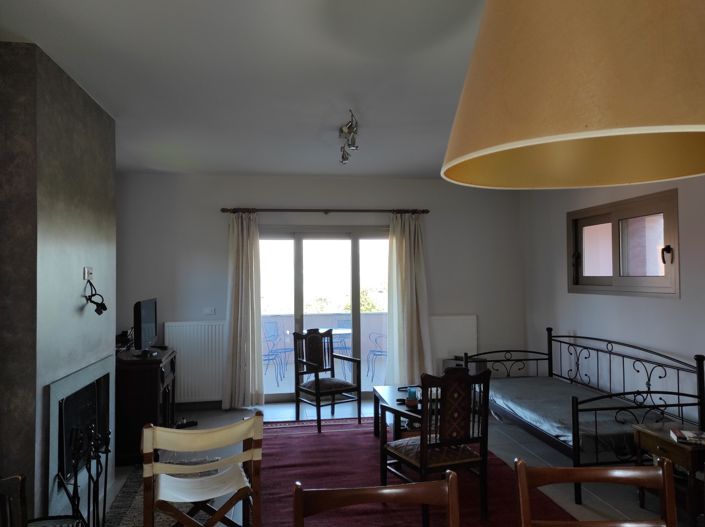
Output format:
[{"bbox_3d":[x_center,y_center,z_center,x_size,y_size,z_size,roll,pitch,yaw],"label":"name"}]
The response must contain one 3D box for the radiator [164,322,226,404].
[{"bbox_3d":[-1.765,1.122,5.812,0.702,0.915,0.112,0,-2,-8],"label":"radiator"}]

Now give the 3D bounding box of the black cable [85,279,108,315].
[{"bbox_3d":[-1.698,0.229,3.369,0.102,0.239,0.203,0,-2,-8],"label":"black cable"}]

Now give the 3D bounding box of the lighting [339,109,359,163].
[{"bbox_3d":[-0.031,-1.011,4.135,0.152,0.213,0.864,-1,-1,-3],"label":"lighting"}]

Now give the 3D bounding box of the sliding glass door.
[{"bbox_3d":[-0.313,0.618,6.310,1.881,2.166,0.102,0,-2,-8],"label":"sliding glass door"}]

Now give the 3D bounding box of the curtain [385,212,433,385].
[{"bbox_3d":[0.666,0.523,6.126,0.630,2.277,0.152,0,-2,-8],"label":"curtain"}]

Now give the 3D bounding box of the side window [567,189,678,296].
[{"bbox_3d":[2.424,-0.128,4.645,0.102,0.849,1.510,0,-2,-8],"label":"side window"}]

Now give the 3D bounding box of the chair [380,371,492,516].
[{"bbox_3d":[0.544,1.126,3.320,0.534,0.959,0.553,0,-2,-22],"label":"chair"}]

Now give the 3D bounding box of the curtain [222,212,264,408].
[{"bbox_3d":[-1.256,0.538,5.846,0.498,2.277,0.152,0,-2,-8],"label":"curtain"}]

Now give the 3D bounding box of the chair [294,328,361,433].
[{"bbox_3d":[-0.273,1.188,5.347,0.534,0.959,0.553,0,-2,-35],"label":"chair"}]

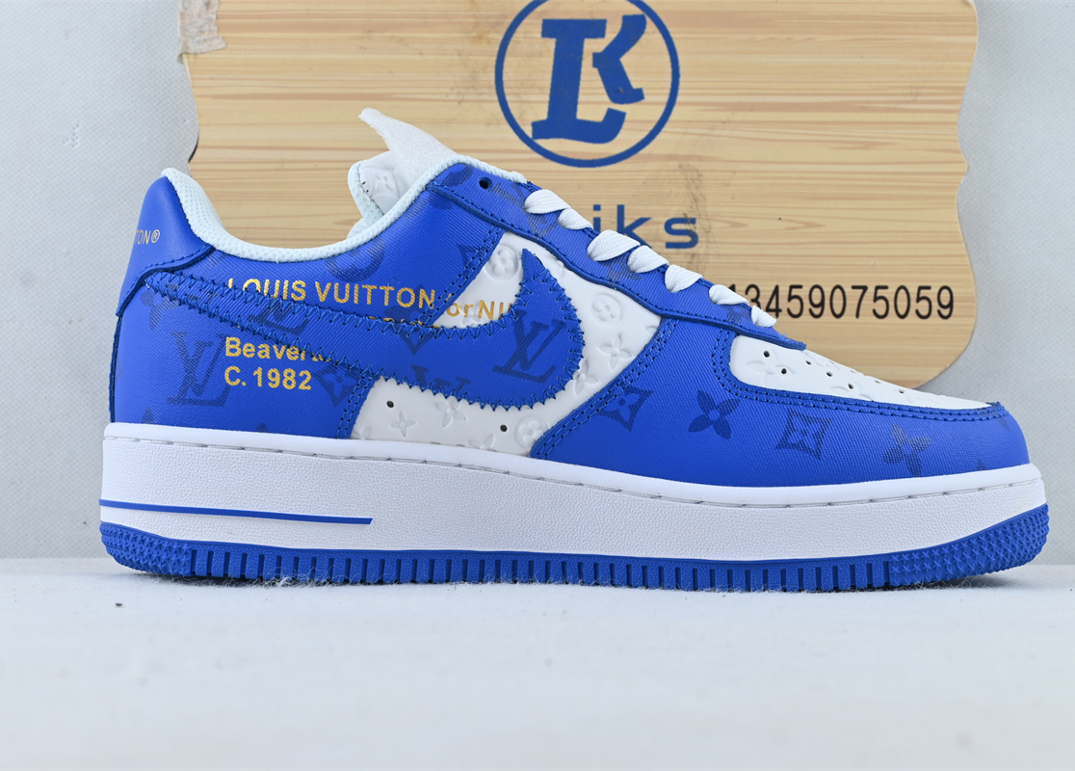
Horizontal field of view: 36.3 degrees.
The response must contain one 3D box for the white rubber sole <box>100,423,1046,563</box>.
[{"bbox_3d":[0.011,0.033,0.521,0.293,0.039,0.107,0,-2,2],"label":"white rubber sole"}]

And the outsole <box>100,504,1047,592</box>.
[{"bbox_3d":[0.011,0.049,0.521,0.295,0.024,0.109,0,-2,2],"label":"outsole"}]

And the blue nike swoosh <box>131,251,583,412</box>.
[{"bbox_3d":[-0.052,-0.017,0.488,0.131,0.048,0.018,0,-2,3],"label":"blue nike swoosh"}]

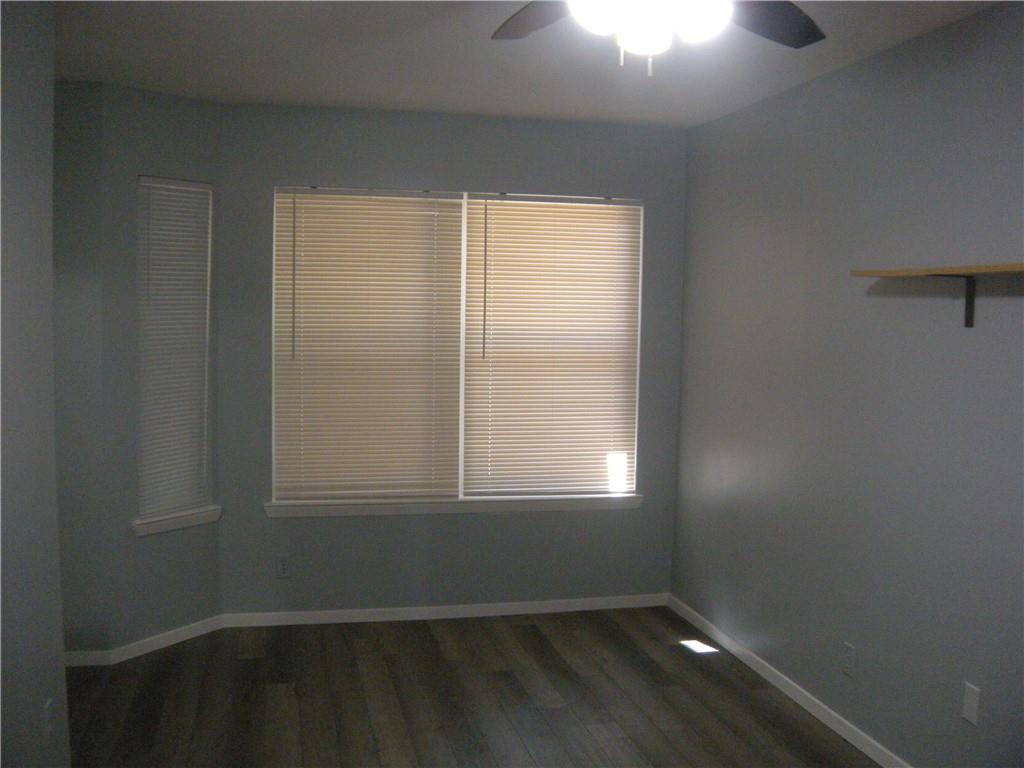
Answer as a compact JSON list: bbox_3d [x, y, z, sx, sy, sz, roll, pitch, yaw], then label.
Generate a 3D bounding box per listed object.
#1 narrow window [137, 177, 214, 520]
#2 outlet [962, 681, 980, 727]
[{"bbox_3d":[-1.487,-0.170,4.561,0.050,1.460,0.415,4,5,32],"label":"narrow window"},{"bbox_3d":[1.349,0.943,3.044,0.010,0.115,0.071,0,5,-13],"label":"outlet"}]

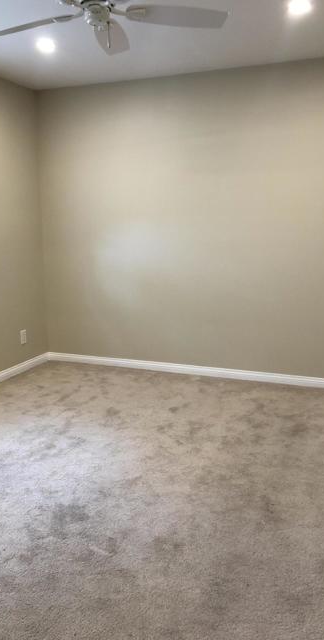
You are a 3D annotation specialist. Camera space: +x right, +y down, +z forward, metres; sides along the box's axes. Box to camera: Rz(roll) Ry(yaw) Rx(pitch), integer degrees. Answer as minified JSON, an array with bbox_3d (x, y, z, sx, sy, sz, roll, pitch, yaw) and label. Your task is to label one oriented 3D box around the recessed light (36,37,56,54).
[{"bbox_3d":[-0.758,-1.790,3.385,0.135,0.040,0.135,4,11,21],"label":"recessed light"}]

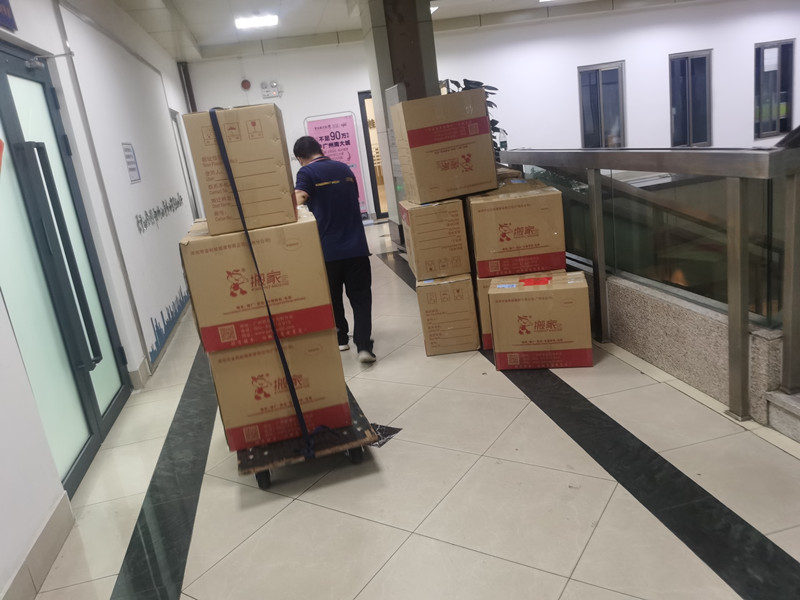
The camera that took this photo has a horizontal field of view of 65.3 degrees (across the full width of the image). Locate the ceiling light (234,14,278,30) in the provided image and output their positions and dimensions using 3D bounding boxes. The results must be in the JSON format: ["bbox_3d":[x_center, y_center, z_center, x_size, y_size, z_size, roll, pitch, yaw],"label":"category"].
[{"bbox_3d":[-1.922,-3.763,8.414,0.600,0.050,0.600,-11,15,-10],"label":"ceiling light"}]

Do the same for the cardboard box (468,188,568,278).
[{"bbox_3d":[0.768,-0.447,4.102,0.554,0.482,0.356,-6,15,7],"label":"cardboard box"}]

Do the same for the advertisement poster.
[{"bbox_3d":[-1.037,-2.200,10.472,0.860,1.790,0.050,-11,15,-10],"label":"advertisement poster"}]

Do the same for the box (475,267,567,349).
[{"bbox_3d":[0.818,0.022,4.207,0.554,0.482,0.356,-6,15,7],"label":"box"}]

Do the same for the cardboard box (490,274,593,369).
[{"bbox_3d":[0.858,0.128,3.794,0.554,0.482,0.356,-4,15,14],"label":"cardboard box"}]

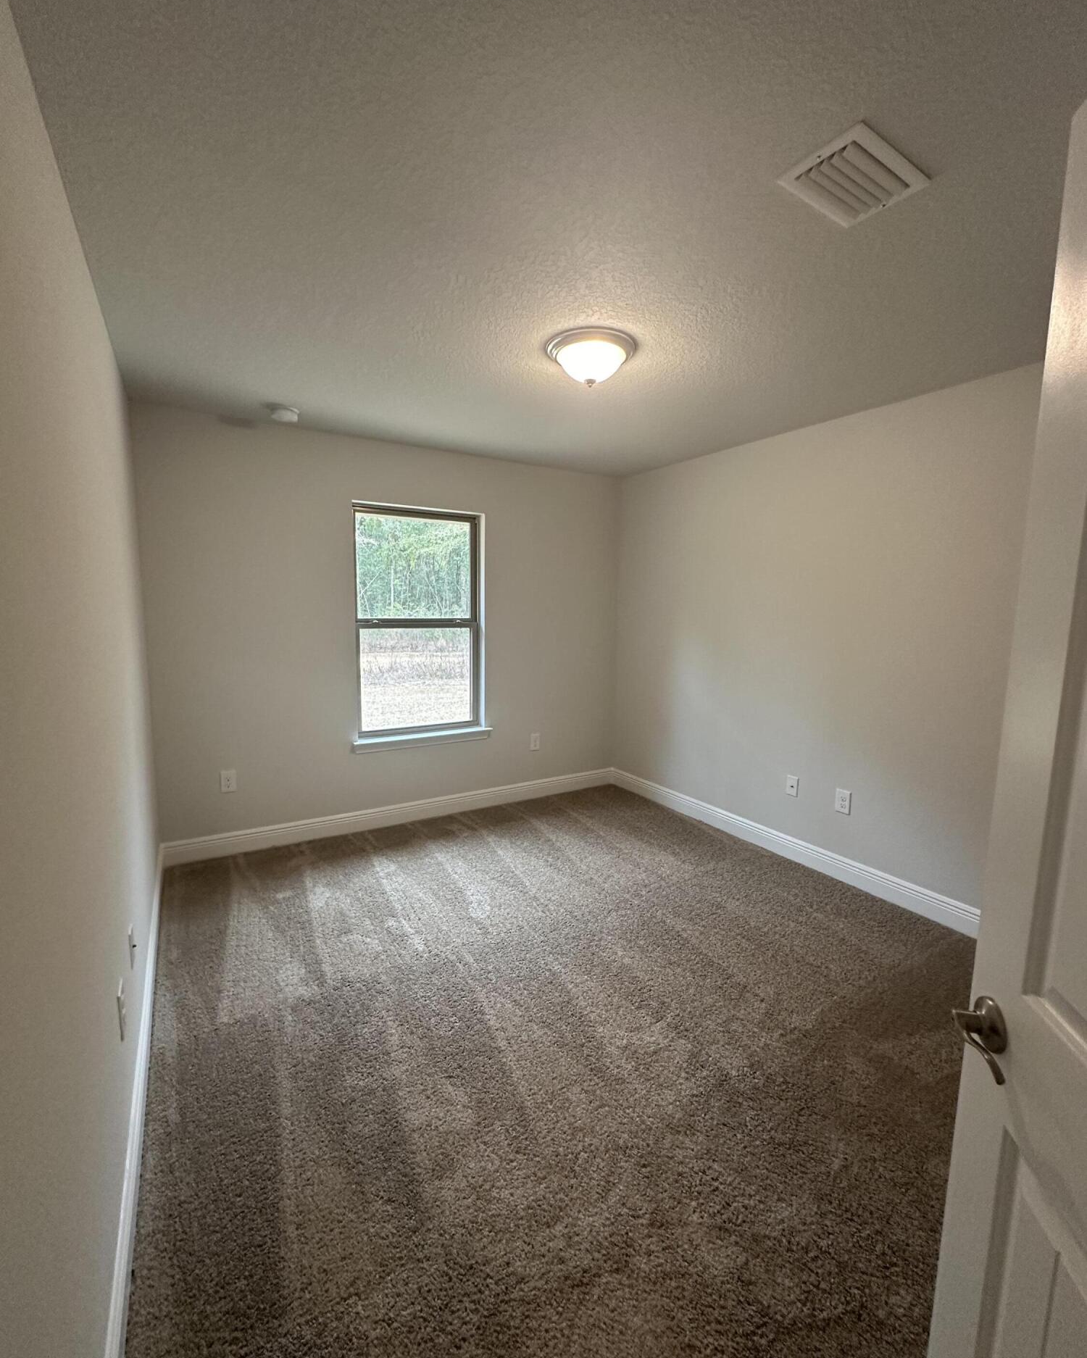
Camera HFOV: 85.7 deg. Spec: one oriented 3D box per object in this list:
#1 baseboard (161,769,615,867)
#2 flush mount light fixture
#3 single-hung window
[{"bbox_3d":[-0.763,0.880,4.007,3.110,0.136,0.018,-4,8,-31],"label":"baseboard"},{"bbox_3d":[0.184,-1.206,2.272,0.348,0.145,0.348,1,7,0],"label":"flush mount light fixture"},{"bbox_3d":[-0.807,-0.367,3.868,0.875,1.460,0.100,-4,8,-31],"label":"single-hung window"}]

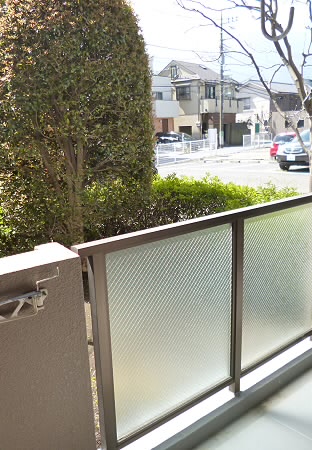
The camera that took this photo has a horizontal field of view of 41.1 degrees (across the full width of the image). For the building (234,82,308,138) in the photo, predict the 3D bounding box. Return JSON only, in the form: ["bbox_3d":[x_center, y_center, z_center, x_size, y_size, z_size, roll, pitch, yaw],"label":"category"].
[{"bbox_3d":[14.644,-14.914,53.807,8.000,7.300,6.800,-12,17,-37],"label":"building"}]

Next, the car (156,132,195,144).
[{"bbox_3d":[1.893,-6.629,33.373,4.400,1.500,1.720,11,18,42],"label":"car"}]

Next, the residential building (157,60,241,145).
[{"bbox_3d":[4.332,-12.712,43.640,6.400,8.400,7.800,-12,17,-37],"label":"residential building"}]

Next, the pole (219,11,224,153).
[{"bbox_3d":[5.551,-12.007,35.070,0.350,10.930,0.350,-12,17,-37],"label":"pole"}]

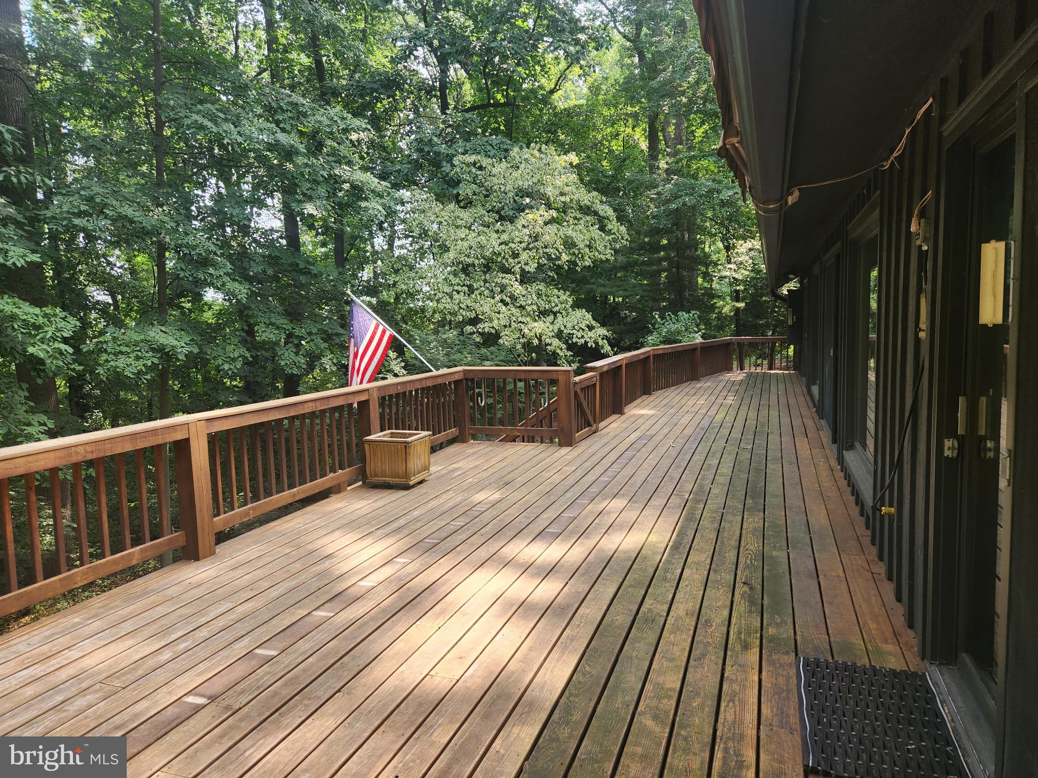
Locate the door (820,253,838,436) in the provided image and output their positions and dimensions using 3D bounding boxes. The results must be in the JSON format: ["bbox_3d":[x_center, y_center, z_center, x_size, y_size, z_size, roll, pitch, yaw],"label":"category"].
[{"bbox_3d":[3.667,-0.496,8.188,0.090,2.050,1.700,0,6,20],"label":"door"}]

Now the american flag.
[{"bbox_3d":[-1.815,-0.453,8.581,0.608,1.338,0.220,0,6,20],"label":"american flag"}]

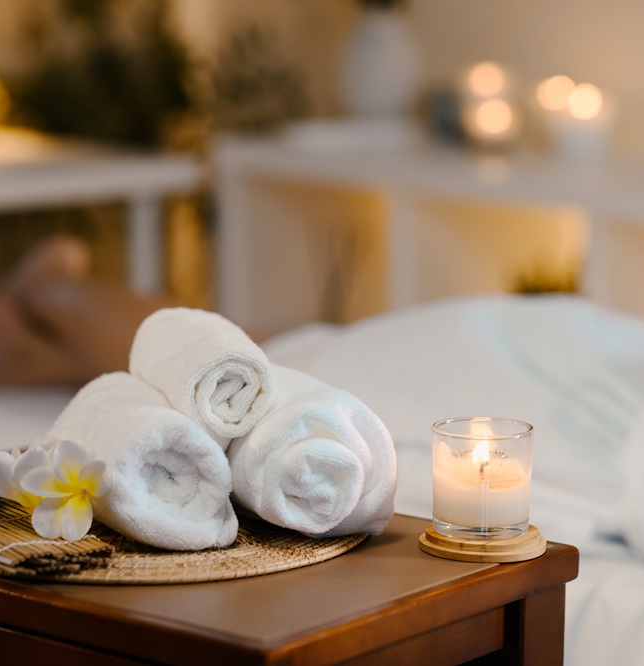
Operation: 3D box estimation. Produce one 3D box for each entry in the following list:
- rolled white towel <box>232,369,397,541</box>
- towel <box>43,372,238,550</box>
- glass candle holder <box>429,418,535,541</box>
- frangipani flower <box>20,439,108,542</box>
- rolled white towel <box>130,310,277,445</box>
[{"bbox_3d":[-0.029,0.083,1.830,0.111,0.109,0.178,-5,11,-29],"label":"rolled white towel"},{"bbox_3d":[-0.141,0.092,1.787,0.103,0.103,0.169,-4,10,-23],"label":"towel"},{"bbox_3d":[0.117,0.108,1.761,0.076,0.076,0.076,0,9,0],"label":"glass candle holder"},{"bbox_3d":[-0.182,0.112,1.672,0.062,0.070,0.032,3,-9,17],"label":"frangipani flower"},{"bbox_3d":[-0.090,0.032,1.798,0.076,0.076,0.153,-3,11,-18],"label":"rolled white towel"}]

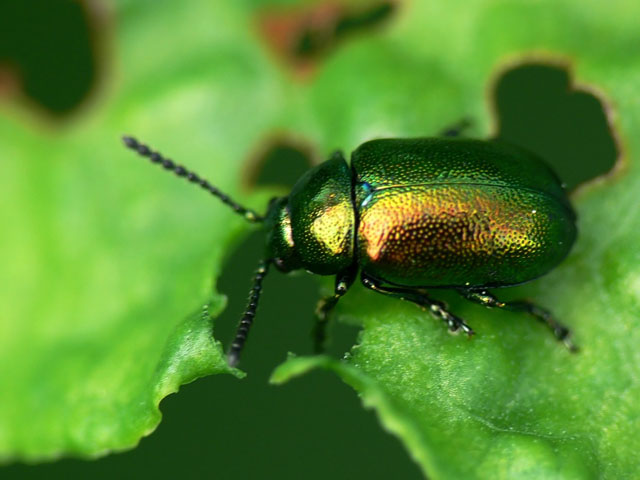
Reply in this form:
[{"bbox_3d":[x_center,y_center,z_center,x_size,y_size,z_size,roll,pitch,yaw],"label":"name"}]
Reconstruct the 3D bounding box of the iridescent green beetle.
[{"bbox_3d":[0.001,0.000,0.118,0.008,0.002,0.005,-2,59,0],"label":"iridescent green beetle"}]

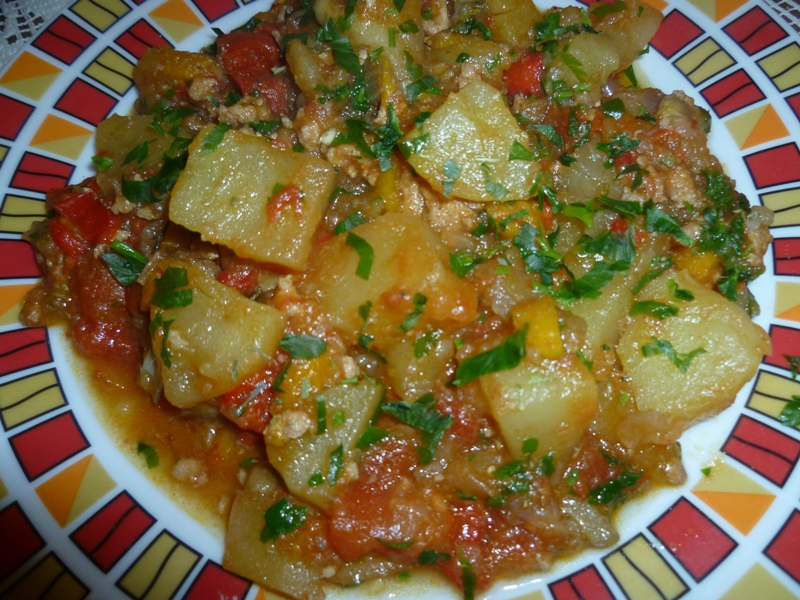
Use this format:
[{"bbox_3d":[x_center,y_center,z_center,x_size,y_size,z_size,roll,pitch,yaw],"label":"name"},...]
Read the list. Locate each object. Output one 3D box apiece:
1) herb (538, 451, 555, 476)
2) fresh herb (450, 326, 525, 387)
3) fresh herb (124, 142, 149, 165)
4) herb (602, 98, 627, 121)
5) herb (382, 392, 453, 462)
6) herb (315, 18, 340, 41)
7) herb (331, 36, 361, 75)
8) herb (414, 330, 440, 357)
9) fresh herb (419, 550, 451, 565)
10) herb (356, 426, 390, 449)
[{"bbox_3d":[0.035,0.039,0.155,0.003,0.003,0.005,8,66,6],"label":"herb"},{"bbox_3d":[0.021,0.013,0.155,0.020,0.005,0.004,-35,69,-13],"label":"fresh herb"},{"bbox_3d":[-0.066,-0.037,0.163,0.004,0.004,0.008,34,71,16],"label":"fresh herb"},{"bbox_3d":[0.064,-0.057,0.193,0.006,0.003,0.008,-5,66,0],"label":"herb"},{"bbox_3d":[0.006,0.030,0.161,0.012,0.006,0.017,-34,69,-12],"label":"herb"},{"bbox_3d":[-0.022,-0.086,0.208,0.006,0.004,0.010,28,70,14],"label":"herb"},{"bbox_3d":[-0.017,-0.076,0.203,0.006,0.004,0.015,-20,67,-6],"label":"herb"},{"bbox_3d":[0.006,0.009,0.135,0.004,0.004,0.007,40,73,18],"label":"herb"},{"bbox_3d":[0.008,0.060,0.152,0.007,0.003,0.003,-1,66,2],"label":"fresh herb"},{"bbox_3d":[-0.006,0.033,0.155,0.007,0.003,0.003,-21,67,-7],"label":"herb"}]

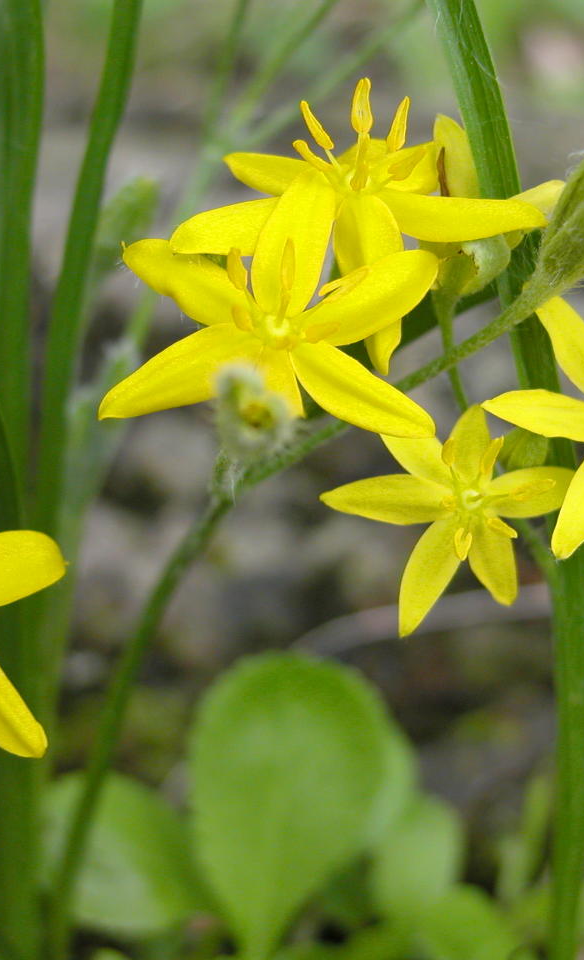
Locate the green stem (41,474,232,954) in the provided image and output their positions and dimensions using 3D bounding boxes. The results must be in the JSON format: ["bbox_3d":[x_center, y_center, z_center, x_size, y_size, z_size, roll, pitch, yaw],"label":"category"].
[{"bbox_3d":[-0.011,0.017,0.163,0.006,0.036,0.006,15,17,0],"label":"green stem"}]

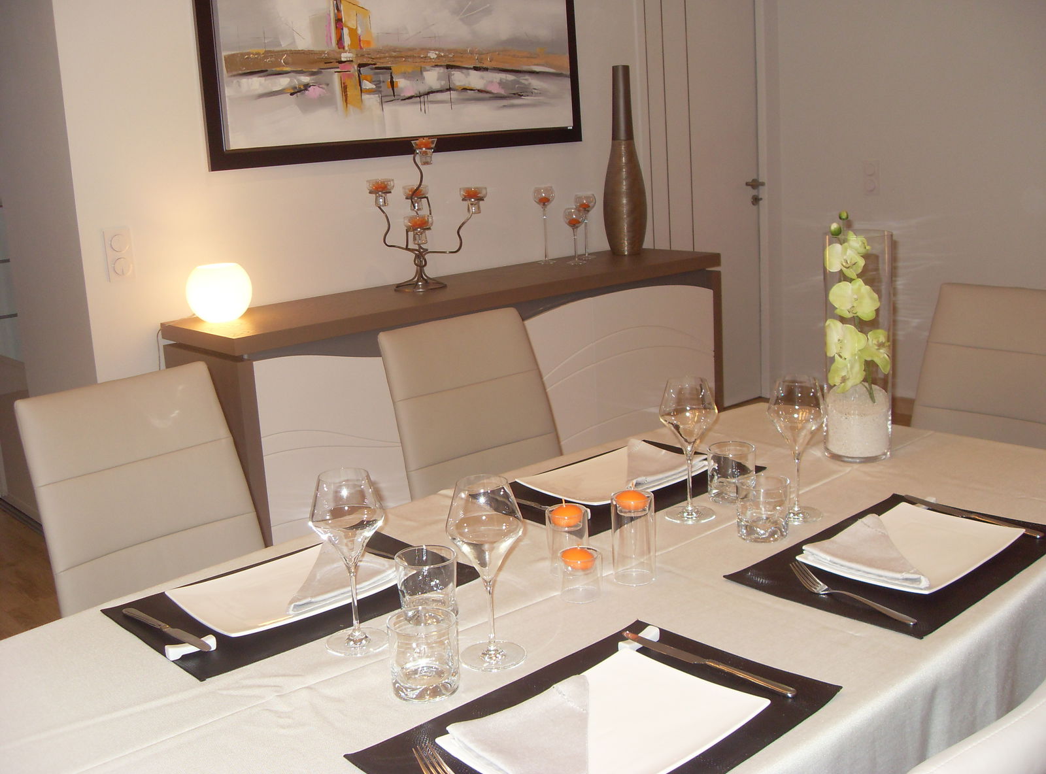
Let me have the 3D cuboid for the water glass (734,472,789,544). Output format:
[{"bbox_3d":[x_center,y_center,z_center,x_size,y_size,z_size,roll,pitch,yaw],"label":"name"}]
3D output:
[{"bbox_3d":[0.360,0.181,1.585,0.078,0.083,0.078,-3,13,1],"label":"water glass"}]

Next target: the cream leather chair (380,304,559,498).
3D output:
[{"bbox_3d":[0.048,0.348,2.274,0.440,0.938,0.600,-14,17,-39],"label":"cream leather chair"}]

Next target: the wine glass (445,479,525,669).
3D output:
[{"bbox_3d":[-0.042,0.216,1.234,0.093,0.220,0.093,-4,13,1],"label":"wine glass"}]

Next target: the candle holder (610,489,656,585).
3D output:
[{"bbox_3d":[0.152,0.206,1.453,0.058,0.119,0.058,-4,13,1],"label":"candle holder"}]

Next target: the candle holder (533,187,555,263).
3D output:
[{"bbox_3d":[0.087,-0.624,4.088,0.085,0.294,0.085,-3,13,1],"label":"candle holder"}]

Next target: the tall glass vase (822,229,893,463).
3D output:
[{"bbox_3d":[0.611,-0.077,1.914,0.122,0.411,0.122,-14,16,-40],"label":"tall glass vase"}]

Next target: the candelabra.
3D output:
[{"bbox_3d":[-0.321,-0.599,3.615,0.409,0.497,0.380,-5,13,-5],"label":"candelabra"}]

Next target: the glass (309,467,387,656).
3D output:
[{"bbox_3d":[-0.212,0.211,1.291,0.092,0.217,0.092,-3,13,1],"label":"glass"}]

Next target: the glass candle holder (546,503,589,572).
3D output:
[{"bbox_3d":[0.064,0.216,1.512,0.059,0.086,0.059,-4,13,1],"label":"glass candle holder"}]

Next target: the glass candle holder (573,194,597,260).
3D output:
[{"bbox_3d":[0.256,-0.648,4.283,0.087,0.264,0.087,-4,13,1],"label":"glass candle holder"}]

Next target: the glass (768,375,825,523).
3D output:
[{"bbox_3d":[0.423,0.094,1.636,0.085,0.218,0.085,-3,13,1],"label":"glass"}]

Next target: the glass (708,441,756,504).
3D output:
[{"bbox_3d":[0.348,0.142,1.758,0.076,0.087,0.076,-4,13,1],"label":"glass"}]

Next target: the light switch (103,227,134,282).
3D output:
[{"bbox_3d":[-1.181,-0.386,3.090,0.080,0.151,0.012,-14,17,-39],"label":"light switch"}]

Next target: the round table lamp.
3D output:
[{"bbox_3d":[-0.938,-0.289,3.239,0.201,0.171,0.201,-4,13,1],"label":"round table lamp"}]

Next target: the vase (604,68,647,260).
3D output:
[{"bbox_3d":[0.412,-0.931,4.341,0.187,0.769,0.187,-4,13,1],"label":"vase"}]

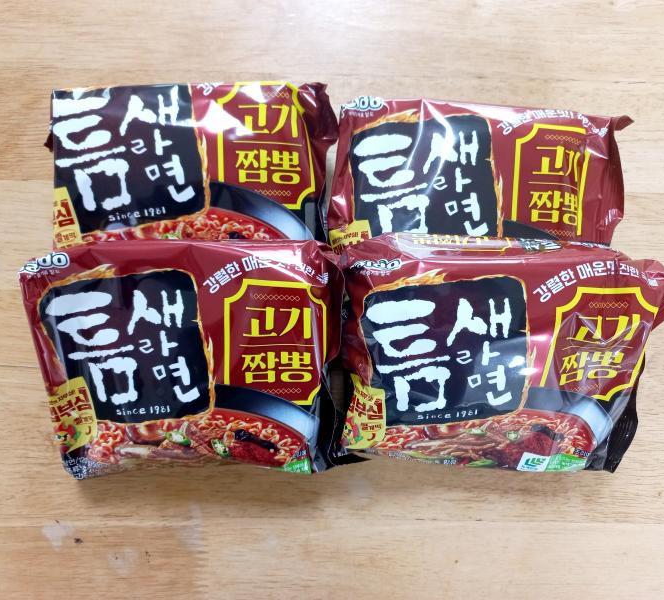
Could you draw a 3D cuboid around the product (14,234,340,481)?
[{"bbox_3d":[-0.068,0.027,0.292,0.151,0.041,0.110,1,103,3],"label":"product"}]

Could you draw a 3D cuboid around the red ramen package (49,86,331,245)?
[{"bbox_3d":[-0.069,-0.060,0.309,0.145,0.041,0.110,-1,93,-2],"label":"red ramen package"}]

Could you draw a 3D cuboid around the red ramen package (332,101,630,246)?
[{"bbox_3d":[0.074,-0.050,0.312,0.151,0.041,0.110,1,93,-3],"label":"red ramen package"}]

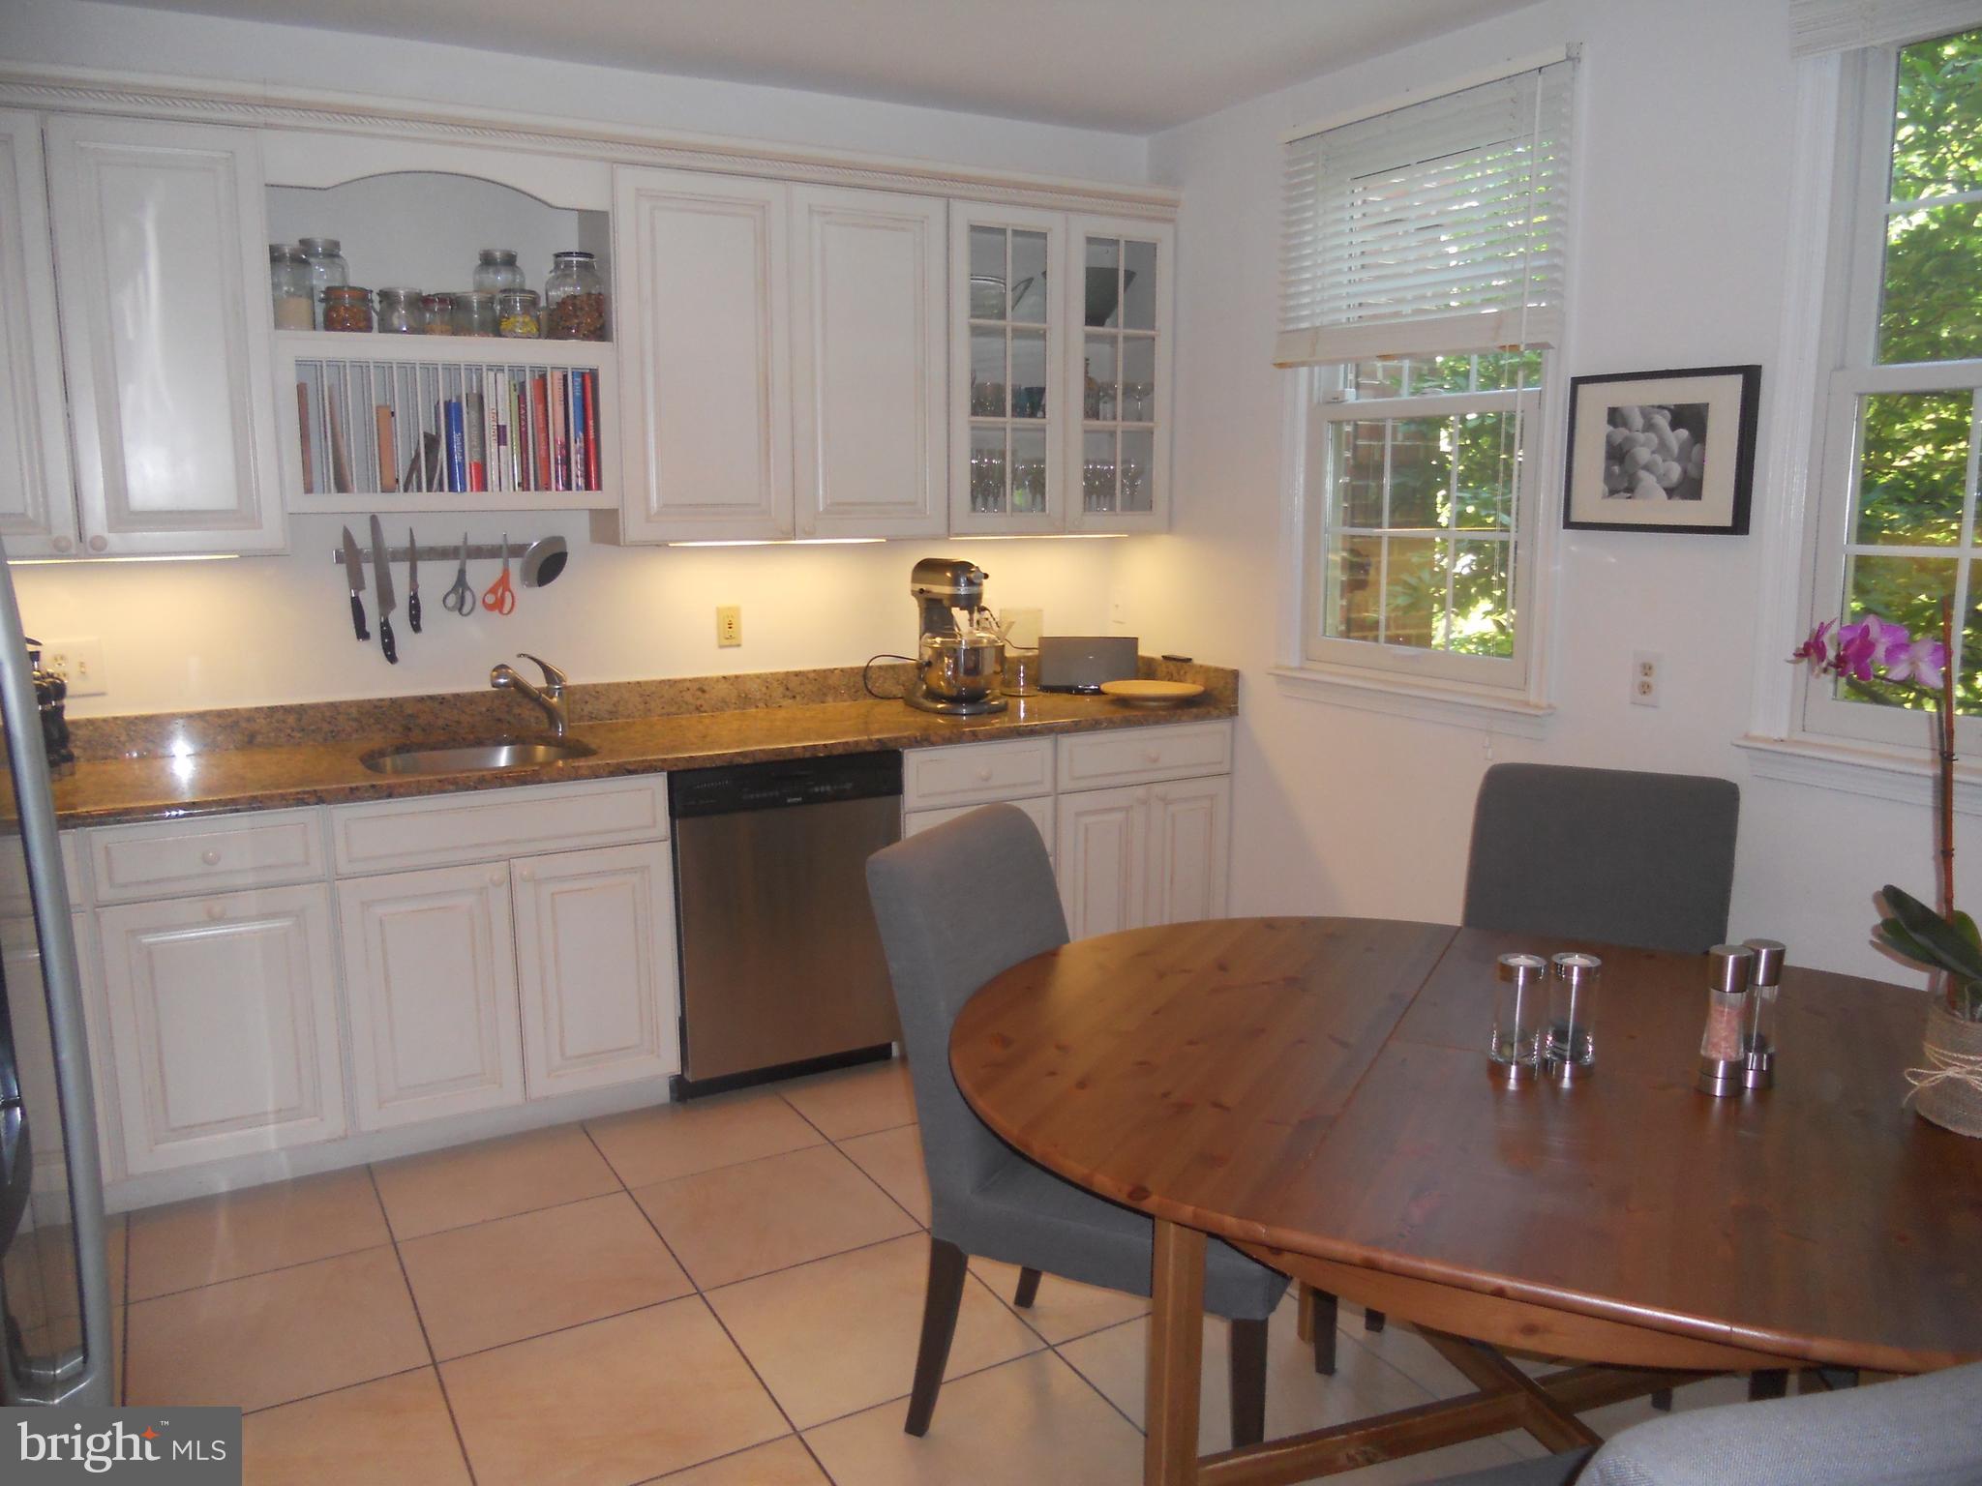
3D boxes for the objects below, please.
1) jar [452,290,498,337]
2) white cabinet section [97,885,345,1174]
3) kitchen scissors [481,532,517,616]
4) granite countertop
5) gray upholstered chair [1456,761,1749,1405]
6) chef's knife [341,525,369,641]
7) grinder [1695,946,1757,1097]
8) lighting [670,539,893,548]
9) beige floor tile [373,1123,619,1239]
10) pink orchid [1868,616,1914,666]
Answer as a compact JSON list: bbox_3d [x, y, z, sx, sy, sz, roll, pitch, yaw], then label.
[{"bbox_3d":[-1.237,-1.021,3.708,0.110,0.115,0.110,-5,11,-28],"label":"jar"},{"bbox_3d":[-1.725,0.566,3.473,0.427,0.581,0.460,-5,12,-28],"label":"white cabinet section"},{"bbox_3d":[-1.267,-0.437,3.985,0.085,0.213,0.015,-5,11,-28],"label":"kitchen scissors"},{"bbox_3d":[-0.810,-0.055,3.954,3.156,0.138,0.605,-5,11,-28],"label":"granite countertop"},{"bbox_3d":[1.046,0.579,2.850,0.510,0.970,0.585,5,11,27],"label":"gray upholstered chair"},{"bbox_3d":[-1.557,-0.392,3.797,0.044,0.285,0.022,-12,15,-27],"label":"chef's knife"},{"bbox_3d":[0.993,0.376,2.088,0.060,0.196,0.060,5,11,26],"label":"grinder"},{"bbox_3d":[-0.551,-0.533,4.034,0.605,0.025,0.050,-5,11,-28],"label":"lighting"},{"bbox_3d":[-1.114,0.986,3.480,0.487,0.010,0.395,-5,11,-28],"label":"beige floor tile"},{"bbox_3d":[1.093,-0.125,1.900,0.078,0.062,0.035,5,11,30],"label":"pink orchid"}]

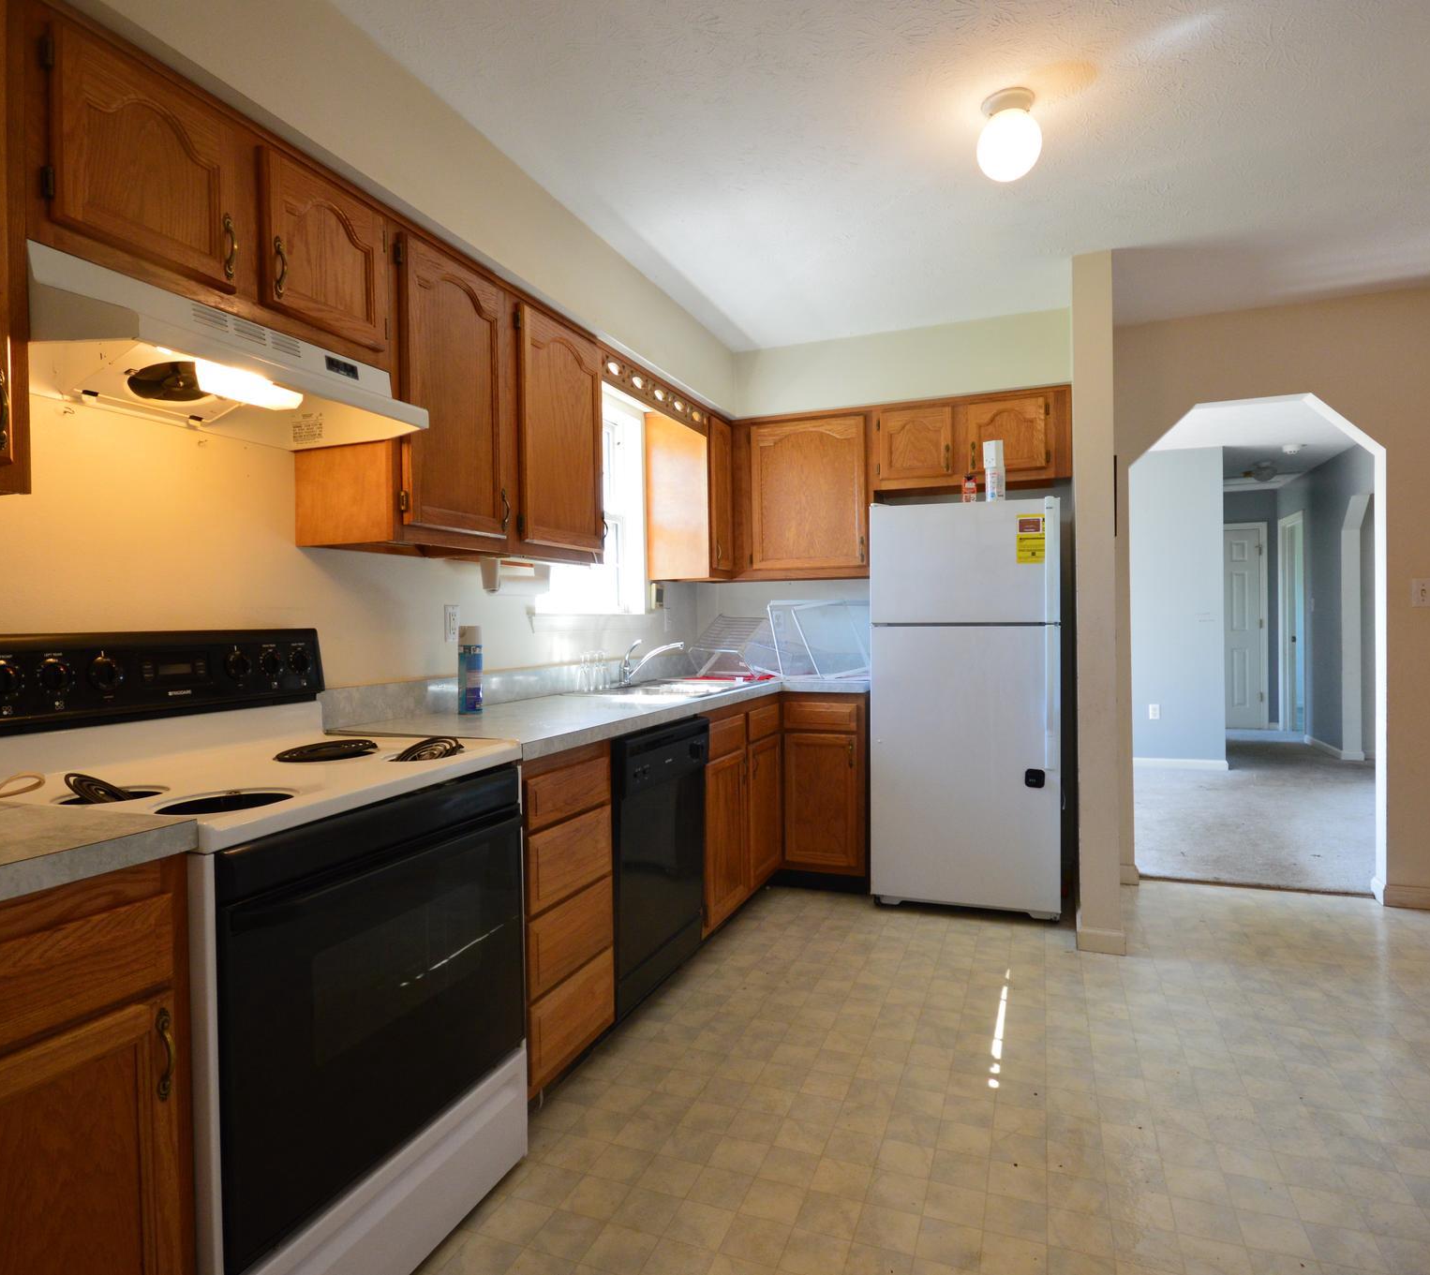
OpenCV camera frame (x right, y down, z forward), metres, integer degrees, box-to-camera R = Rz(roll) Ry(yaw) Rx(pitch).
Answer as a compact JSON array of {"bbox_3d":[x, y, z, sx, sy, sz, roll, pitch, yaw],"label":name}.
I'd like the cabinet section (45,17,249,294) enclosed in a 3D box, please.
[{"bbox_3d":[-0.972,-0.810,1.392,0.022,0.296,0.297,0,1,23],"label":"cabinet section"}]

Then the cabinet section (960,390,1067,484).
[{"bbox_3d":[1.320,-0.860,3.533,0.453,0.375,0.310,0,1,23],"label":"cabinet section"}]

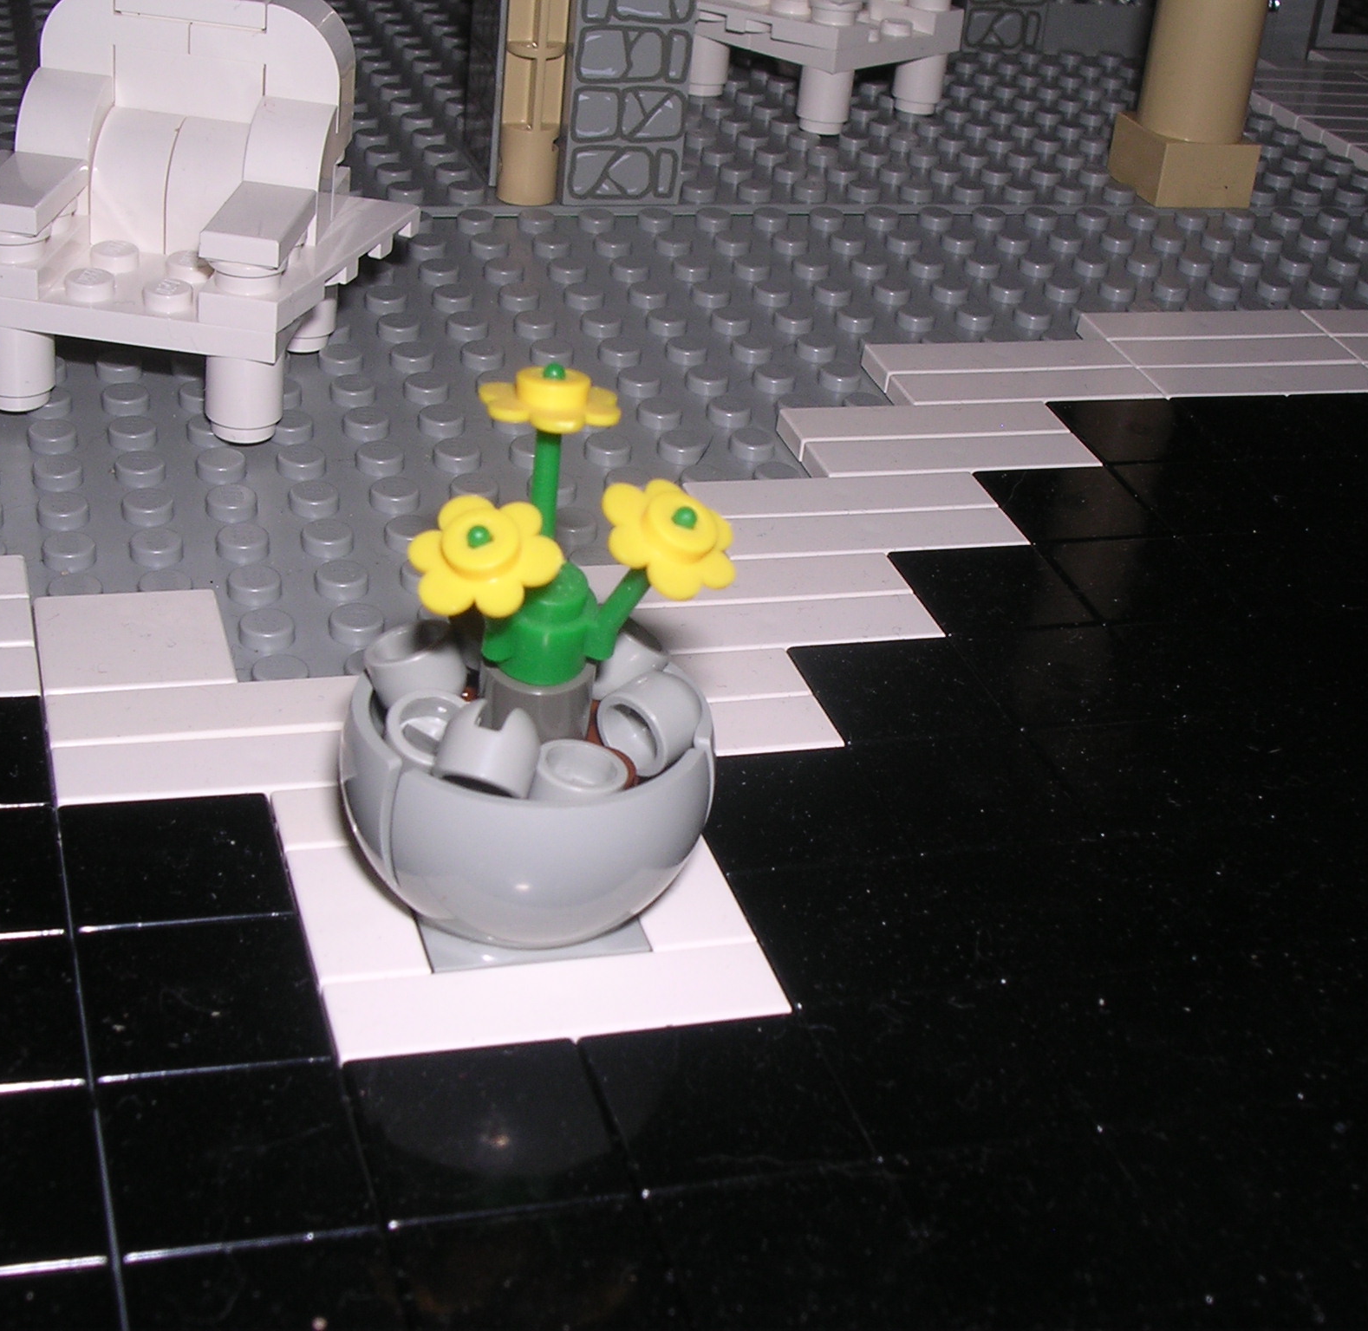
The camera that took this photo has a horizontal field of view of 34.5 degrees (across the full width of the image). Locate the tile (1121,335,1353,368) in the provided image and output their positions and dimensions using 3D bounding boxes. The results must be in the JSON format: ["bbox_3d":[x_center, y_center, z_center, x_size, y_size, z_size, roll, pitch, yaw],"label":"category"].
[{"bbox_3d":[0.068,-0.037,0.273,0.032,0.003,0.008,-4,32,-17],"label":"tile"}]

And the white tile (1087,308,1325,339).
[{"bbox_3d":[0.066,-0.042,0.279,0.032,0.003,0.008,-4,32,-17],"label":"white tile"}]

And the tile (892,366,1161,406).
[{"bbox_3d":[0.040,-0.031,0.256,0.032,0.003,0.008,-4,32,-17],"label":"tile"}]

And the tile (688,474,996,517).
[{"bbox_3d":[0.016,-0.016,0.227,0.032,0.003,0.008,-4,32,-17],"label":"tile"}]

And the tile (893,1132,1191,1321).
[{"bbox_3d":[0.022,0.037,0.140,0.016,0.003,0.016,-4,32,-17],"label":"tile"}]

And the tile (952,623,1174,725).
[{"bbox_3d":[0.034,0.002,0.200,0.016,0.003,0.016,-4,32,-17],"label":"tile"}]

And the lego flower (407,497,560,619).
[{"bbox_3d":[-0.013,-0.007,0.141,0.010,0.003,0.010,-20,58,-7],"label":"lego flower"}]

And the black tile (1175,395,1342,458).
[{"bbox_3d":[0.066,-0.026,0.253,0.016,0.003,0.016,-4,32,-17],"label":"black tile"}]

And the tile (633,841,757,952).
[{"bbox_3d":[-0.001,0.018,0.168,0.008,0.003,0.016,-4,32,-17],"label":"tile"}]

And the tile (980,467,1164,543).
[{"bbox_3d":[0.040,-0.016,0.231,0.016,0.003,0.016,-4,32,-17],"label":"tile"}]

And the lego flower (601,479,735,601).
[{"bbox_3d":[-0.001,-0.009,0.143,0.010,0.003,0.009,36,40,1],"label":"lego flower"}]

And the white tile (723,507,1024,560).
[{"bbox_3d":[0.018,-0.012,0.220,0.032,0.003,0.008,-4,32,-17],"label":"white tile"}]

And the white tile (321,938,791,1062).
[{"bbox_3d":[-0.009,0.025,0.154,0.032,0.003,0.008,-4,32,-17],"label":"white tile"}]

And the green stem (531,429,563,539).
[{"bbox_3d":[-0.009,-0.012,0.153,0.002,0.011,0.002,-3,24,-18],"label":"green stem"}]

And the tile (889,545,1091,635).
[{"bbox_3d":[0.030,-0.006,0.213,0.016,0.003,0.016,-4,32,-17],"label":"tile"}]

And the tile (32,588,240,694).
[{"bbox_3d":[-0.047,-0.001,0.188,0.016,0.003,0.016,-4,32,-17],"label":"tile"}]

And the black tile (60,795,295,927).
[{"bbox_3d":[-0.038,0.016,0.164,0.016,0.003,0.016,-4,32,-17],"label":"black tile"}]

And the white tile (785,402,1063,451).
[{"bbox_3d":[0.027,-0.026,0.245,0.032,0.003,0.008,-4,32,-17],"label":"white tile"}]

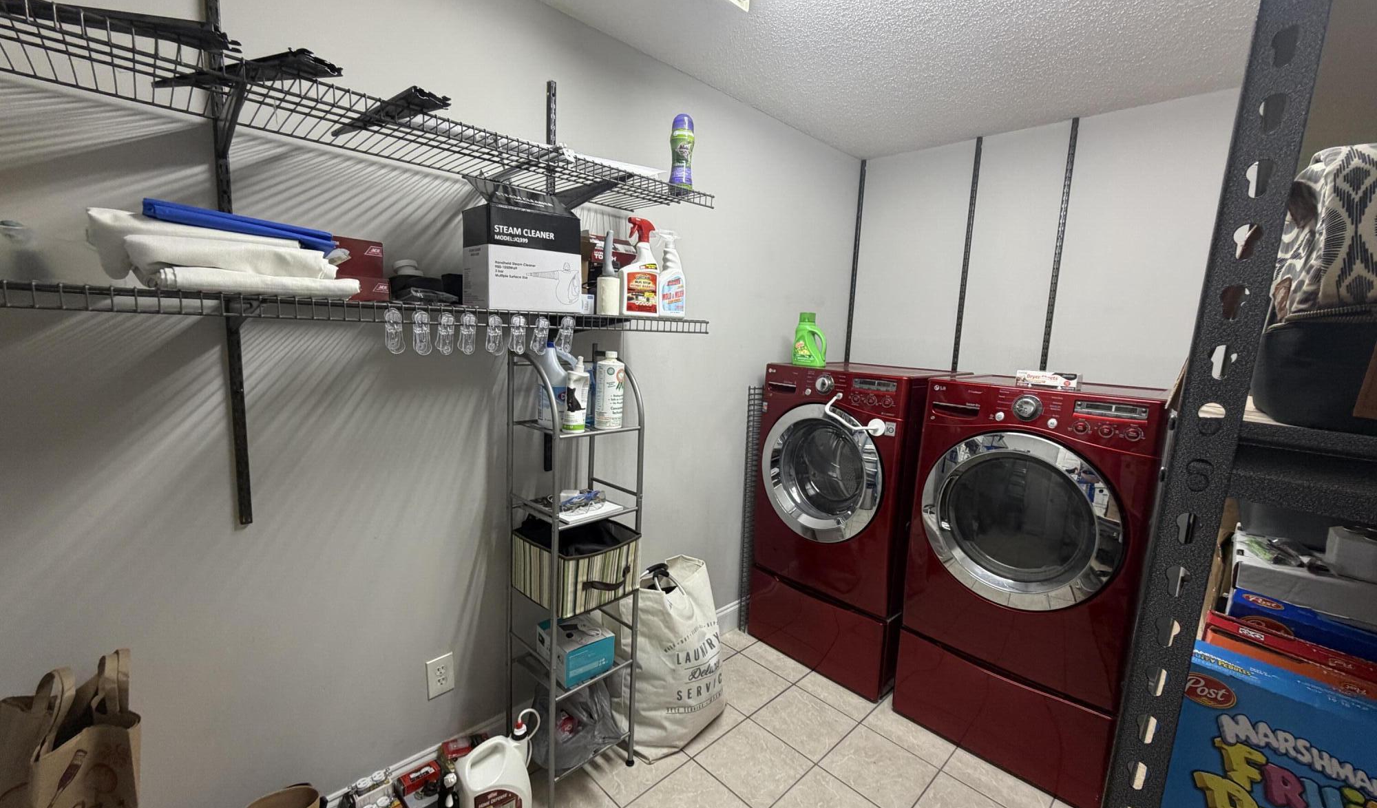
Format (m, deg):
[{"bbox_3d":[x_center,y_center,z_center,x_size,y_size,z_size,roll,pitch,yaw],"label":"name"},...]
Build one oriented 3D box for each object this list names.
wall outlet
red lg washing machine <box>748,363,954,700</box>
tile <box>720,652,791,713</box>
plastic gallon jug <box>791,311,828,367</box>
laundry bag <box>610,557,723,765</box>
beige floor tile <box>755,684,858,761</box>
[{"bbox_3d":[-0.776,0.857,1.747,0.079,0.125,0.010,-6,12,-44],"label":"wall outlet"},{"bbox_3d":[0.778,0.504,2.643,0.704,1.345,0.685,-6,12,-44],"label":"red lg washing machine"},{"bbox_3d":[0.234,1.186,2.368,0.298,0.010,0.298,-6,12,-44],"label":"tile"},{"bbox_3d":[0.562,-0.299,2.591,0.148,0.240,0.090,6,9,21],"label":"plastic gallon jug"},{"bbox_3d":[-0.084,0.928,2.150,0.340,0.580,0.400,9,11,38],"label":"laundry bag"},{"bbox_3d":[0.454,1.243,2.179,0.305,0.012,0.305,-6,12,-44],"label":"beige floor tile"}]

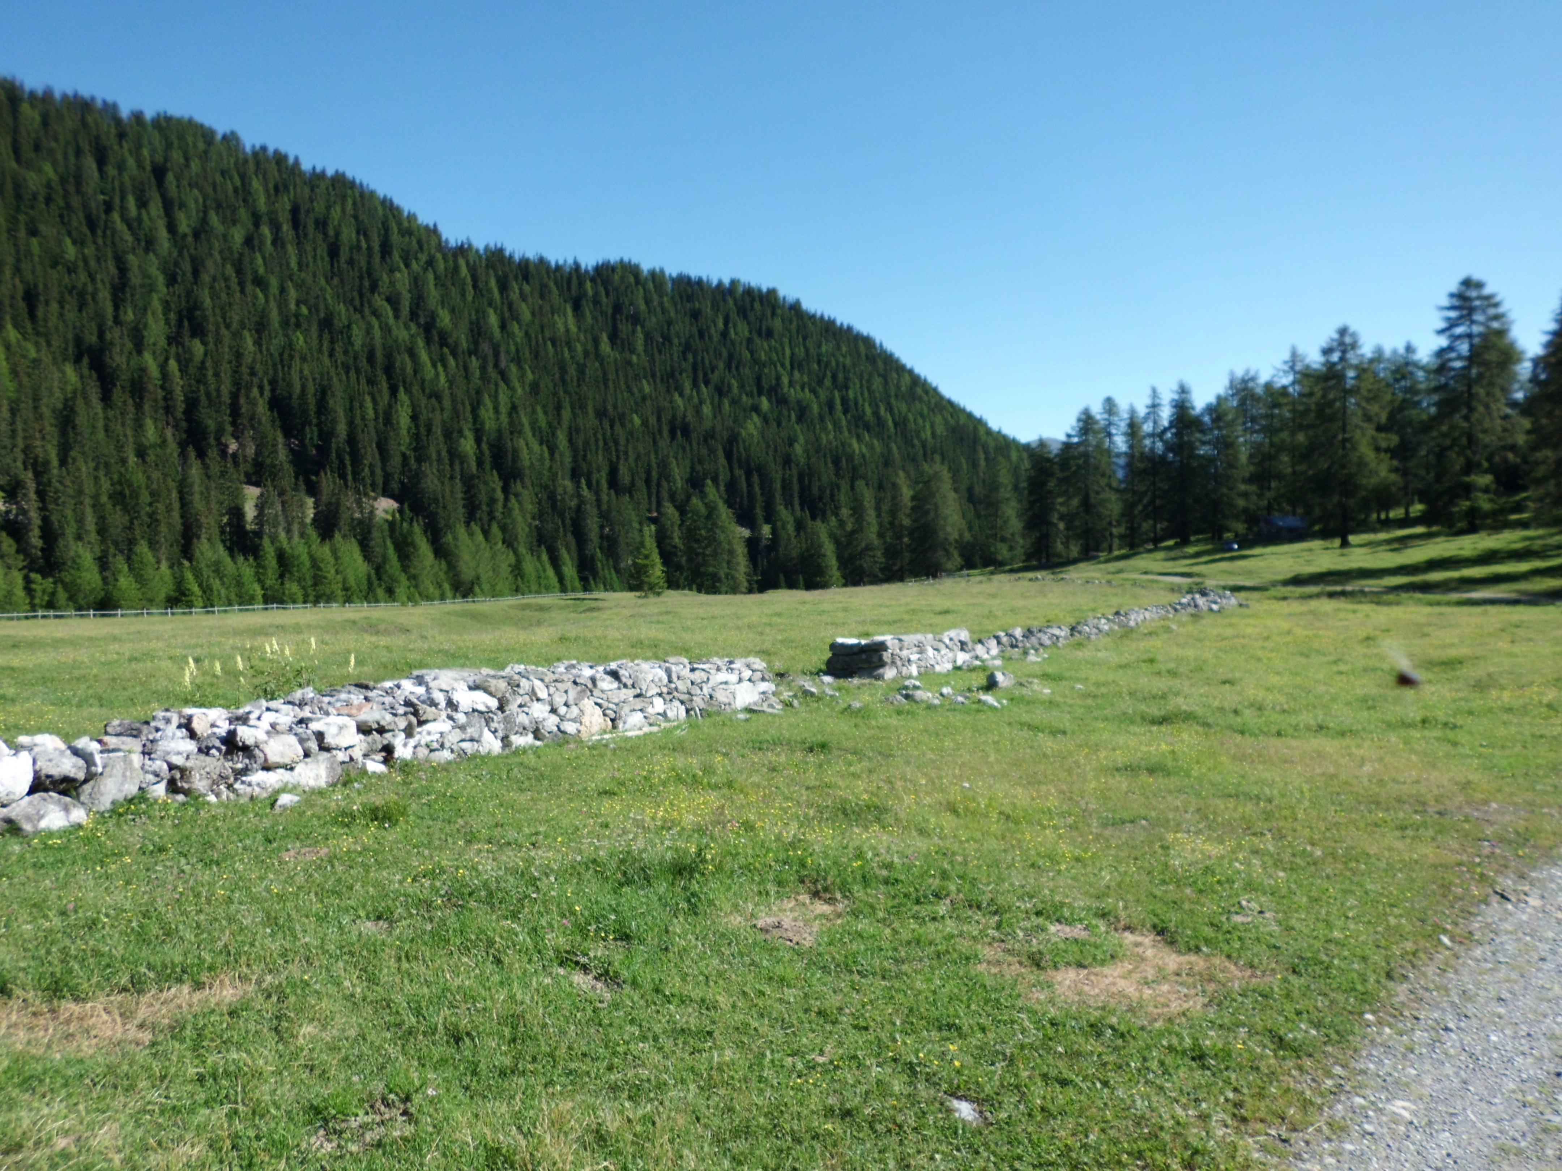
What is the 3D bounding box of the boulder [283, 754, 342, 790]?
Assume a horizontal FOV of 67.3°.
[{"bbox_3d":[-3.610,1.445,9.050,0.340,0.280,0.440,0,1,28],"label":"boulder"}]

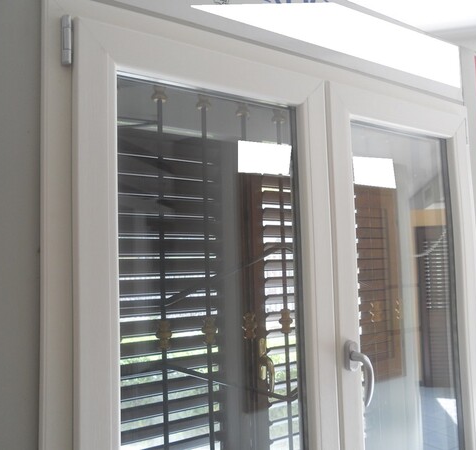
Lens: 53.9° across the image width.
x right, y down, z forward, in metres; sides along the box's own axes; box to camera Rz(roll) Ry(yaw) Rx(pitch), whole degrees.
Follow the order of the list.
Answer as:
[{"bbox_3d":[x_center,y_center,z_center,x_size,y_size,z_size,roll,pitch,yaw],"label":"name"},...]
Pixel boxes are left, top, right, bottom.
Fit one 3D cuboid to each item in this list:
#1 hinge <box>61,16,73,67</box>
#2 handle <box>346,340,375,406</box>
[{"bbox_3d":[-0.309,-0.333,0.845,0.015,0.081,0.018,1,-5,-34],"label":"hinge"},{"bbox_3d":[0.295,0.358,1.127,0.031,0.149,0.064,1,-5,-34],"label":"handle"}]

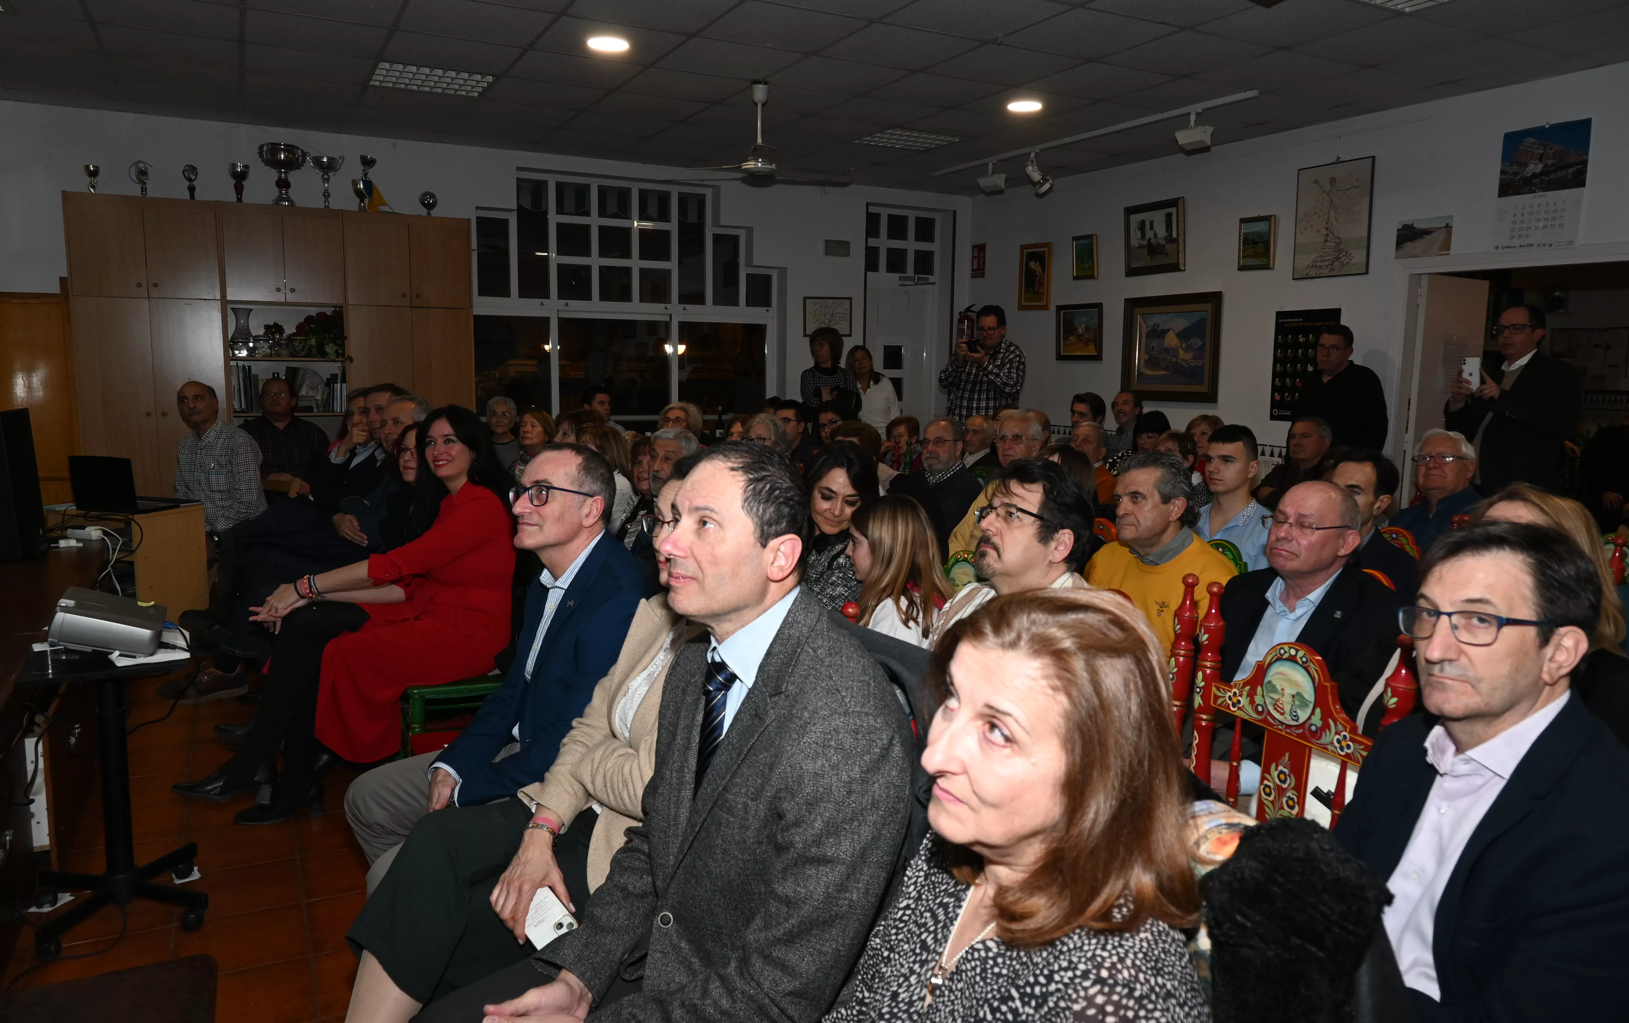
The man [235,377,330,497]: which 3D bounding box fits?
[{"bbox_3d":[-3.066,-0.117,6.309,0.560,1.312,0.780,-3,9,-28],"label":"man"}]

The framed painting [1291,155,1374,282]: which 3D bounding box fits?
[{"bbox_3d":[3.048,-1.711,6.389,0.035,0.660,0.485,-3,9,-27],"label":"framed painting"}]

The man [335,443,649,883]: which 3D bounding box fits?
[{"bbox_3d":[-0.672,0.493,2.388,0.760,1.280,0.530,-5,10,-35],"label":"man"}]

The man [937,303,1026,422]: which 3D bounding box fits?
[{"bbox_3d":[1.158,-0.512,7.570,0.550,1.824,0.430,5,9,28],"label":"man"}]

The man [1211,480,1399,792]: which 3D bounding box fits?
[{"bbox_3d":[1.020,0.533,2.592,0.770,1.205,0.530,-4,10,-33],"label":"man"}]

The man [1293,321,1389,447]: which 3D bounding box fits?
[{"bbox_3d":[3.012,-0.240,6.322,0.330,1.674,0.520,-6,10,-39],"label":"man"}]

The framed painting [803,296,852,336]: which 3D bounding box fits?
[{"bbox_3d":[0.116,-1.624,9.089,0.458,0.319,0.030,-3,9,-28],"label":"framed painting"}]

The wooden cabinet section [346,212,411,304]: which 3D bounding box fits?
[{"bbox_3d":[-2.955,-1.680,7.317,0.377,0.588,0.420,-3,9,-27],"label":"wooden cabinet section"}]

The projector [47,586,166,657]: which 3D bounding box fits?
[{"bbox_3d":[-1.772,0.281,2.732,0.220,0.083,0.275,14,1,-28],"label":"projector"}]

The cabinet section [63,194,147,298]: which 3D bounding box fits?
[{"bbox_3d":[-4.172,-1.559,6.448,0.380,0.578,0.420,-3,9,-28],"label":"cabinet section"}]

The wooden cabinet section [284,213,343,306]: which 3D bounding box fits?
[{"bbox_3d":[-3.214,-1.593,6.952,0.345,0.540,0.420,-3,9,-28],"label":"wooden cabinet section"}]

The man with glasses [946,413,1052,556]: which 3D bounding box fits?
[{"bbox_3d":[0.729,0.202,4.552,0.720,1.228,0.550,-7,11,-42],"label":"man with glasses"}]

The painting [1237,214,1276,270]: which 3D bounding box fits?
[{"bbox_3d":[2.810,-1.708,6.919,0.045,0.335,0.280,-3,9,-28],"label":"painting"}]

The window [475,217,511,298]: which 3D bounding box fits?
[{"bbox_3d":[-2.341,-1.851,7.937,0.235,0.570,0.060,-3,9,-28],"label":"window"}]

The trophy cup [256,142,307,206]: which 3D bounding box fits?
[{"bbox_3d":[-3.355,-2.108,6.863,0.280,0.420,0.230,-3,9,-28],"label":"trophy cup"}]

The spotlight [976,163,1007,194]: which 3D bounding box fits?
[{"bbox_3d":[1.264,-2.379,7.760,0.140,0.215,0.170,-3,9,-27],"label":"spotlight"}]

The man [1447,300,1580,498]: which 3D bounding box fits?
[{"bbox_3d":[3.278,-0.083,5.172,0.520,1.769,0.560,-2,9,-21],"label":"man"}]

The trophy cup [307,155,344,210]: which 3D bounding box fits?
[{"bbox_3d":[-3.195,-2.139,7.110,0.235,0.370,0.170,-3,9,-27],"label":"trophy cup"}]

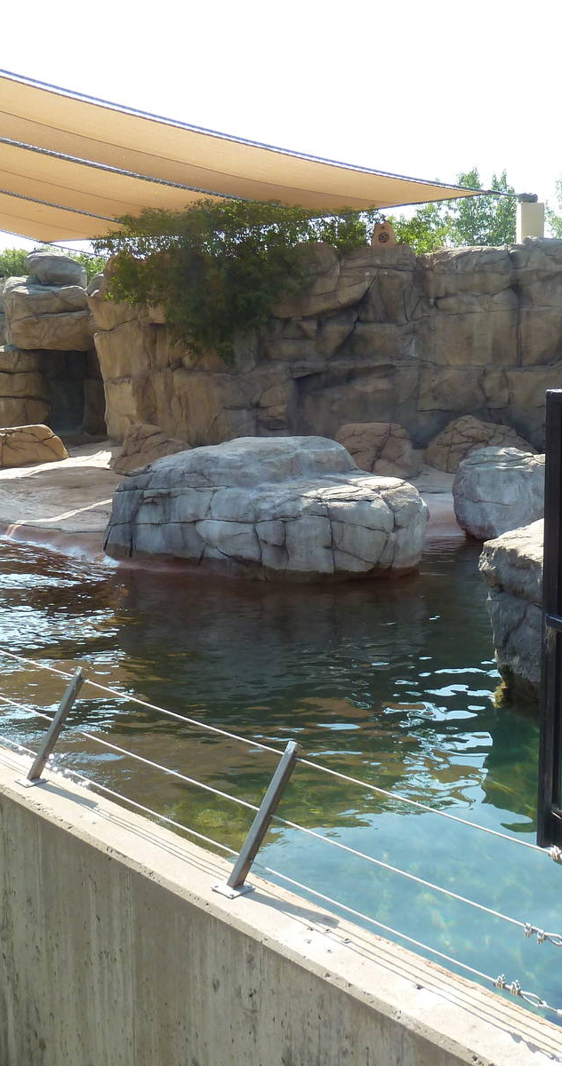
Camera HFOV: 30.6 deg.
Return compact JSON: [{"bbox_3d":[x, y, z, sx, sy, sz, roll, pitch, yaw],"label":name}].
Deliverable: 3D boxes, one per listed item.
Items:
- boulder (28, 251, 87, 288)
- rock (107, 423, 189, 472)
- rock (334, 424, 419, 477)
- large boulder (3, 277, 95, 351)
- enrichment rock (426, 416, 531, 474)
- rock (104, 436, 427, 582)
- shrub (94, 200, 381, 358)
[{"bbox_3d":[-4.981,-5.885,23.000,1.300,0.800,1.000,-2,8,-7],"label":"boulder"},{"bbox_3d":[-2.135,-1.404,16.700,1.250,0.780,1.000,-1,8,-4],"label":"rock"},{"bbox_3d":[1.513,-1.309,16.300,1.380,0.900,1.050,0,8,3],"label":"rock"},{"bbox_3d":[-5.651,-5.338,24.996,2.200,1.720,1.900,-1,8,-5],"label":"large boulder"},{"bbox_3d":[3.563,-1.633,18.557,1.950,0.940,1.500,-1,8,0],"label":"enrichment rock"},{"bbox_3d":[-0.124,-0.354,11.106,3.200,1.310,2.300,2,8,20],"label":"rock"},{"bbox_3d":[-0.803,-4.642,19.400,5.200,3.000,2.300,-1,8,-2],"label":"shrub"}]

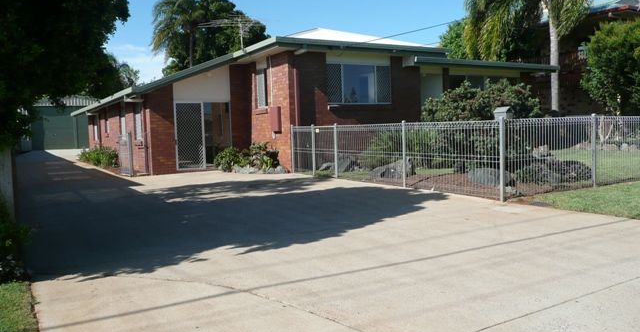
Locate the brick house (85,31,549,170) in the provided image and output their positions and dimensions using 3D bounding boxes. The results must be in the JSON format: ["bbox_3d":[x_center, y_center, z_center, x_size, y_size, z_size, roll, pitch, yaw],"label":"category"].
[{"bbox_3d":[-2.945,-2.978,25.582,15.000,4.800,22.000,-4,5,-28],"label":"brick house"}]

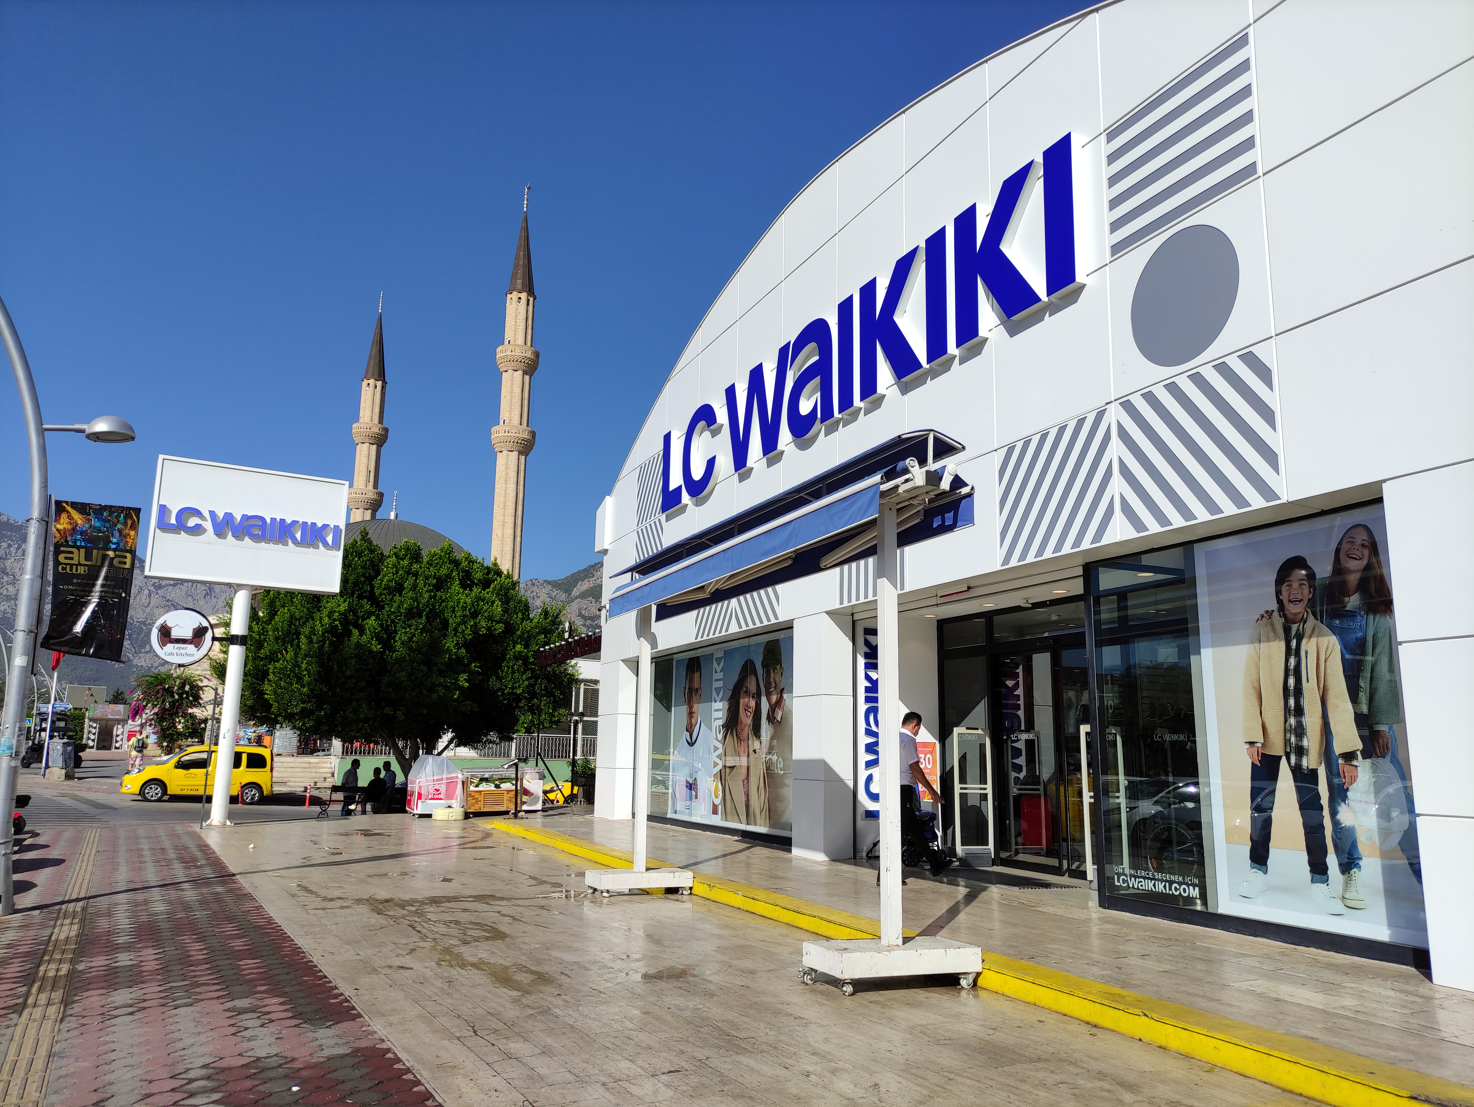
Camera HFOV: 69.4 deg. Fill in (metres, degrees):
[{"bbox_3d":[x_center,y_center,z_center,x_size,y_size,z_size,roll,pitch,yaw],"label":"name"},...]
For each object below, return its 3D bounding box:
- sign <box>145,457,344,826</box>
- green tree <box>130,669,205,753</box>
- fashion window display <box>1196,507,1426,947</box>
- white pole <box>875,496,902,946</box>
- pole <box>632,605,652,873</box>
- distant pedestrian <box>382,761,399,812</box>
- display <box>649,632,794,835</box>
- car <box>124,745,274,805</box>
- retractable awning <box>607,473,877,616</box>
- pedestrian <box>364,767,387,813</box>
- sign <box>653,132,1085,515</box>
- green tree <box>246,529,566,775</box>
[{"bbox_3d":[-9.921,1.759,21.305,3.600,7.130,0.420,8,-13,-32],"label":"sign"},{"bbox_3d":[-24.016,6.763,45.000,3.000,3.800,2.800,7,-12,-29],"label":"green tree"},{"bbox_3d":[4.195,1.228,7.840,0.050,2.950,1.830,6,-12,-23],"label":"fashion window display"},{"bbox_3d":[1.005,1.073,7.028,0.100,2.900,0.100,4,-11,-18],"label":"white pole"},{"bbox_3d":[-0.979,1.869,11.326,0.100,2.910,0.100,4,-11,-18],"label":"pole"},{"bbox_3d":[-9.537,6.576,29.344,0.340,1.680,0.480,6,-12,-25],"label":"distant pedestrian"},{"bbox_3d":[-0.182,2.978,17.491,0.050,2.880,5.650,6,-12,-23],"label":"display"},{"bbox_3d":[-16.835,6.856,33.319,4.250,1.810,1.830,7,-12,-30],"label":"car"},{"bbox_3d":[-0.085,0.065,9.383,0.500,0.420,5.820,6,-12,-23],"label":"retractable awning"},{"bbox_3d":[-9.567,6.274,28.016,0.550,1.270,0.720,7,-12,-27],"label":"pedestrian"},{"bbox_3d":[0.934,-2.330,14.816,0.140,1.500,11.000,6,-12,-23],"label":"sign"},{"bbox_3d":[-8.978,3.344,29.079,8.700,7.650,8.300,4,-11,-17],"label":"green tree"}]

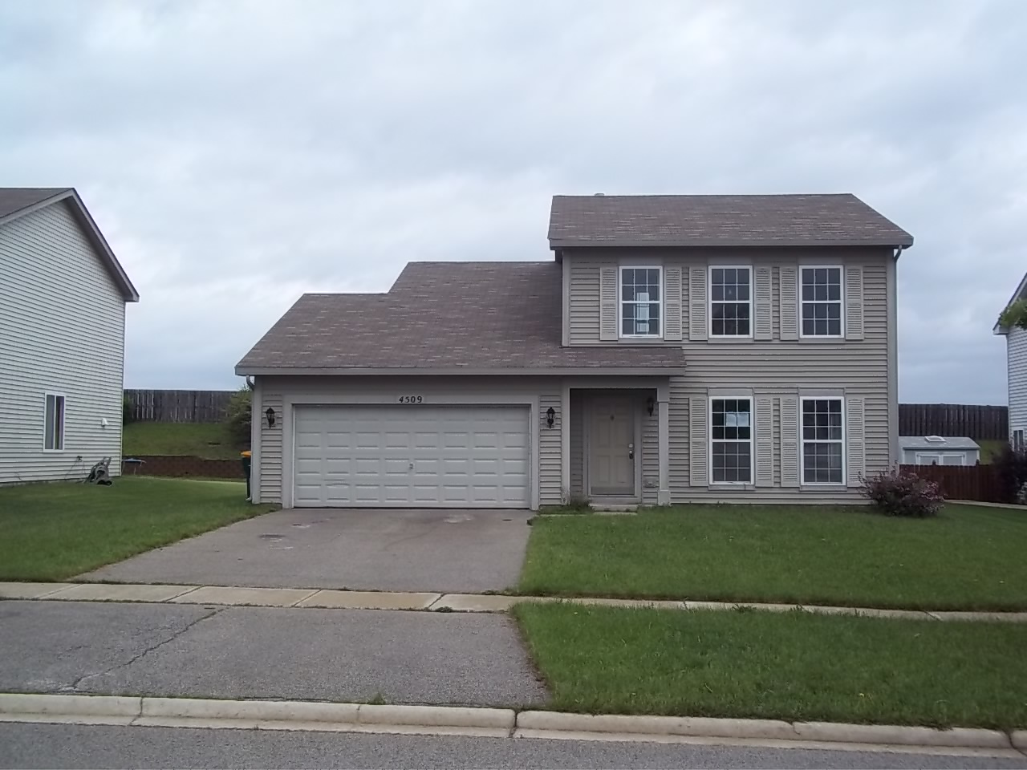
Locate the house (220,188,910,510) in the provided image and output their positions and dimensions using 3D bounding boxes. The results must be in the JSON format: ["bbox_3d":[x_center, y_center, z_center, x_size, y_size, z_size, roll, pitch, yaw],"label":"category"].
[{"bbox_3d":[1.512,-0.939,26.679,13.738,7.638,10.653,0,-4,3],"label":"house"}]

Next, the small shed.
[{"bbox_3d":[17.230,3.355,44.053,3.120,2.450,2.450,0,-4,3],"label":"small shed"}]

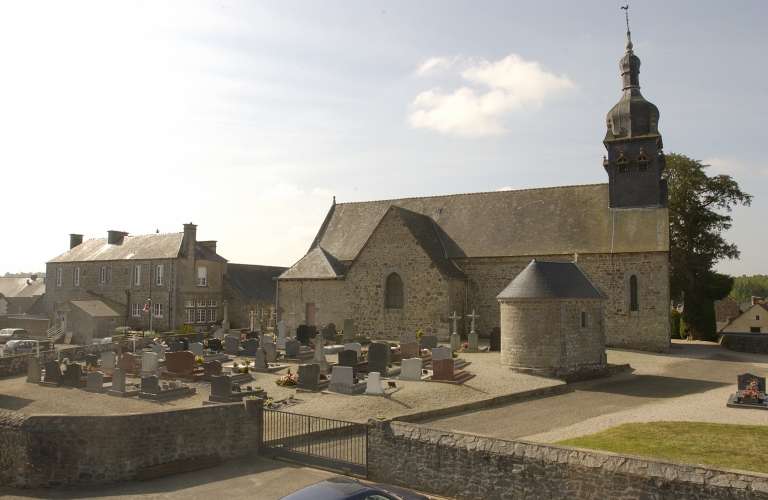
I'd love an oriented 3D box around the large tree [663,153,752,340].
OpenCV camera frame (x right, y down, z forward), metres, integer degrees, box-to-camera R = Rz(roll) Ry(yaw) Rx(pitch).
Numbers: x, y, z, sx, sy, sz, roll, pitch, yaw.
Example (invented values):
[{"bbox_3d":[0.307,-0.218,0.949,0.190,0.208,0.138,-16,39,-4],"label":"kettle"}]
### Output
[{"bbox_3d":[24.208,-0.268,40.500,7.800,14.200,7.800,0,-4,0],"label":"large tree"}]

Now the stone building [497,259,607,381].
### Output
[{"bbox_3d":[8.043,3.203,26.493,4.930,5.440,3.580,3,-5,-33],"label":"stone building"}]

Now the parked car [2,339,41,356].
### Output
[{"bbox_3d":[-32.725,8.965,48.000,1.670,1.500,3.900,-1,-4,12],"label":"parked car"}]

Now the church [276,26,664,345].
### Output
[{"bbox_3d":[6.816,-4.361,41.280,26.620,22.310,14.470,-2,-4,26],"label":"church"}]

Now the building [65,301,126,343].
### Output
[{"bbox_3d":[-27.315,6.782,50.196,3.800,3.850,3.500,-2,-5,26],"label":"building"}]

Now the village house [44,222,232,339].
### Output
[{"bbox_3d":[-26.359,3.008,55.305,19.600,10.400,6.400,-2,-5,26],"label":"village house"}]

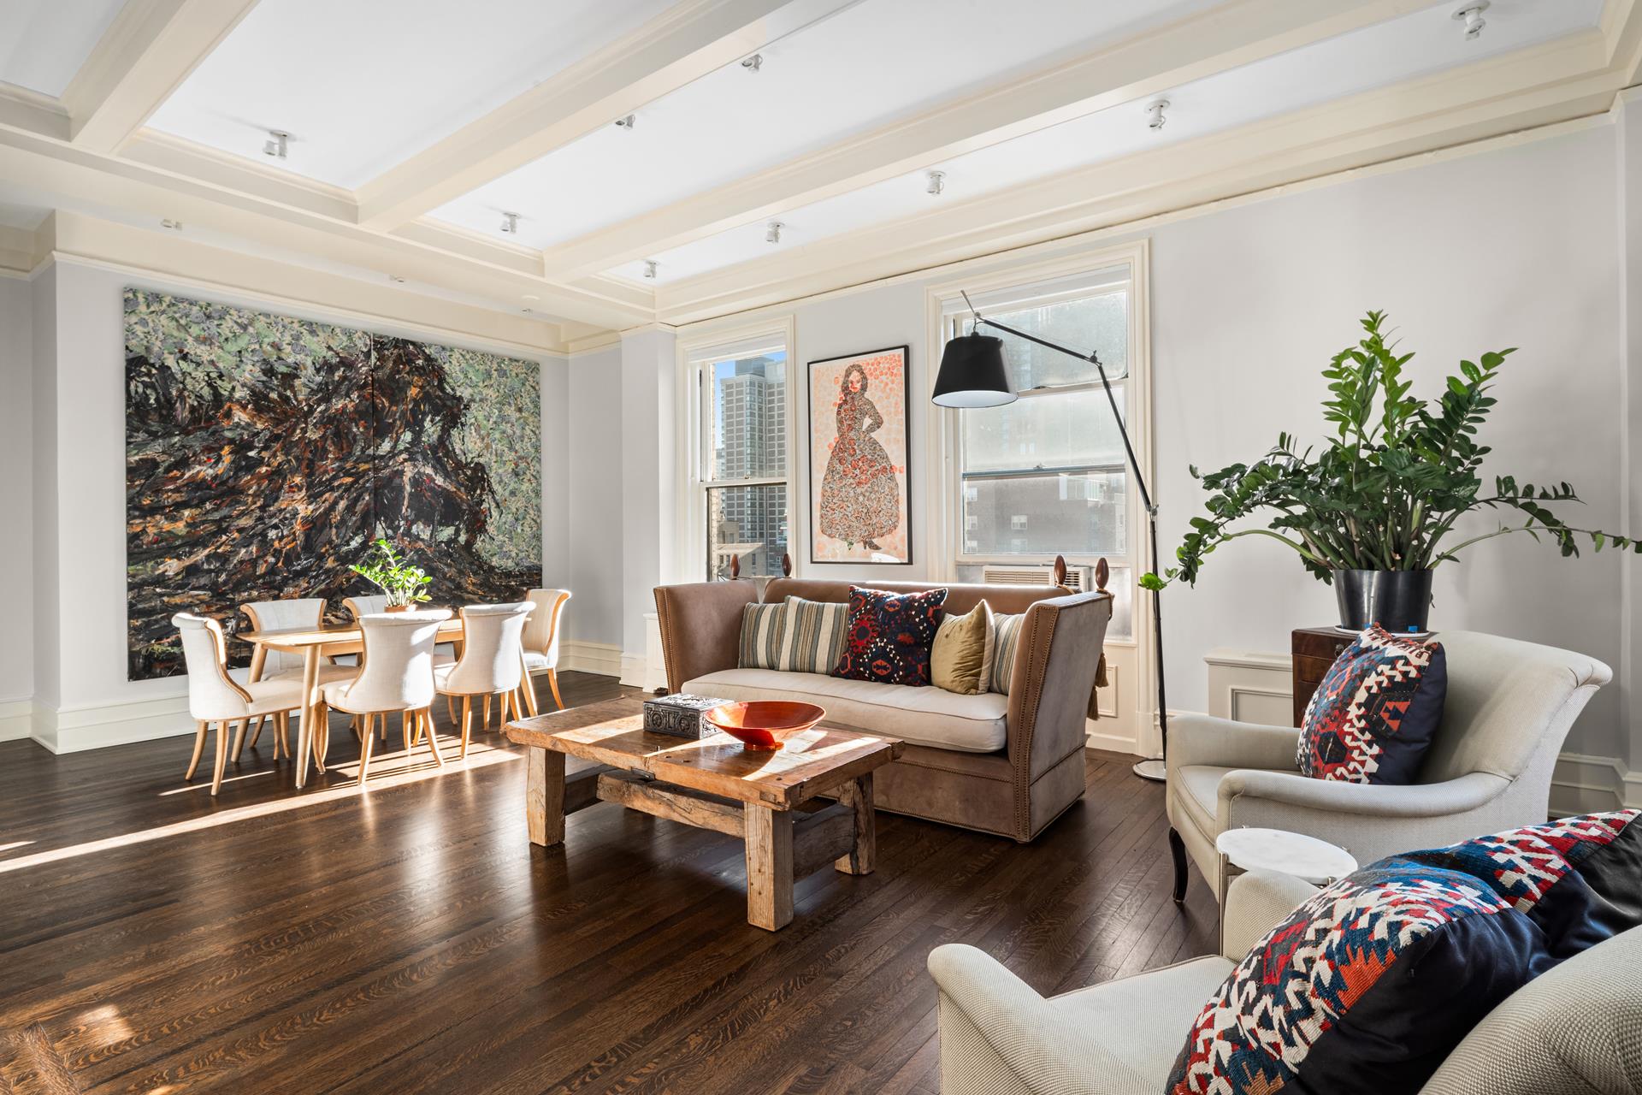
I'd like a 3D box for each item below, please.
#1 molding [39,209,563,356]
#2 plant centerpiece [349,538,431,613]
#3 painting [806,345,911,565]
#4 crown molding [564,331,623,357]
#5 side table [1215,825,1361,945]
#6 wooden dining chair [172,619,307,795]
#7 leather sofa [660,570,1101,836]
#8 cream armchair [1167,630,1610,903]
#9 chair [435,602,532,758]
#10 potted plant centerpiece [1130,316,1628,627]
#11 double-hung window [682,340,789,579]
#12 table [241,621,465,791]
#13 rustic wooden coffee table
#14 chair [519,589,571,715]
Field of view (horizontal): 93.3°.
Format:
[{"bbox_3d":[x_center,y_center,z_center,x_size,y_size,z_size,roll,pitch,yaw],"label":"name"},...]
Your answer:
[{"bbox_3d":[-3.568,-1.893,6.028,0.200,0.310,3.550,0,1,36],"label":"molding"},{"bbox_3d":[-2.651,0.218,4.802,0.430,0.540,0.400,0,1,36],"label":"plant centerpiece"},{"bbox_3d":[0.247,-0.629,5.507,0.865,1.510,0.040,0,1,36],"label":"painting"},{"bbox_3d":[-2.059,-1.873,7.144,0.850,0.150,0.080,0,1,36],"label":"crown molding"},{"bbox_3d":[1.079,0.977,1.801,0.300,0.560,0.300,0,1,36],"label":"side table"},{"bbox_3d":[-3.097,0.799,4.206,0.500,0.890,0.570,0,1,36],"label":"wooden dining chair"},{"bbox_3d":[0.240,0.700,4.164,2.400,1.030,0.820,0,1,36],"label":"leather sofa"},{"bbox_3d":[1.573,0.768,2.325,0.900,0.950,0.720,0,1,15],"label":"cream armchair"},{"bbox_3d":[-2.110,0.780,4.791,0.570,0.890,0.500,0,1,36],"label":"chair"},{"bbox_3d":[2.375,-0.411,3.457,1.800,1.250,0.950,0,1,36],"label":"potted plant centerpiece"},{"bbox_3d":[-0.676,-0.554,6.267,1.070,2.120,0.120,0,1,36],"label":"double-hung window"},{"bbox_3d":[-2.621,0.854,4.771,0.900,0.750,1.540,0,1,36],"label":"table"},{"bbox_3d":[-0.524,1.007,3.235,1.540,0.465,0.740,0,1,36],"label":"rustic wooden coffee table"},{"bbox_3d":[-2.169,0.773,5.501,0.500,0.885,0.600,0,1,36],"label":"chair"}]

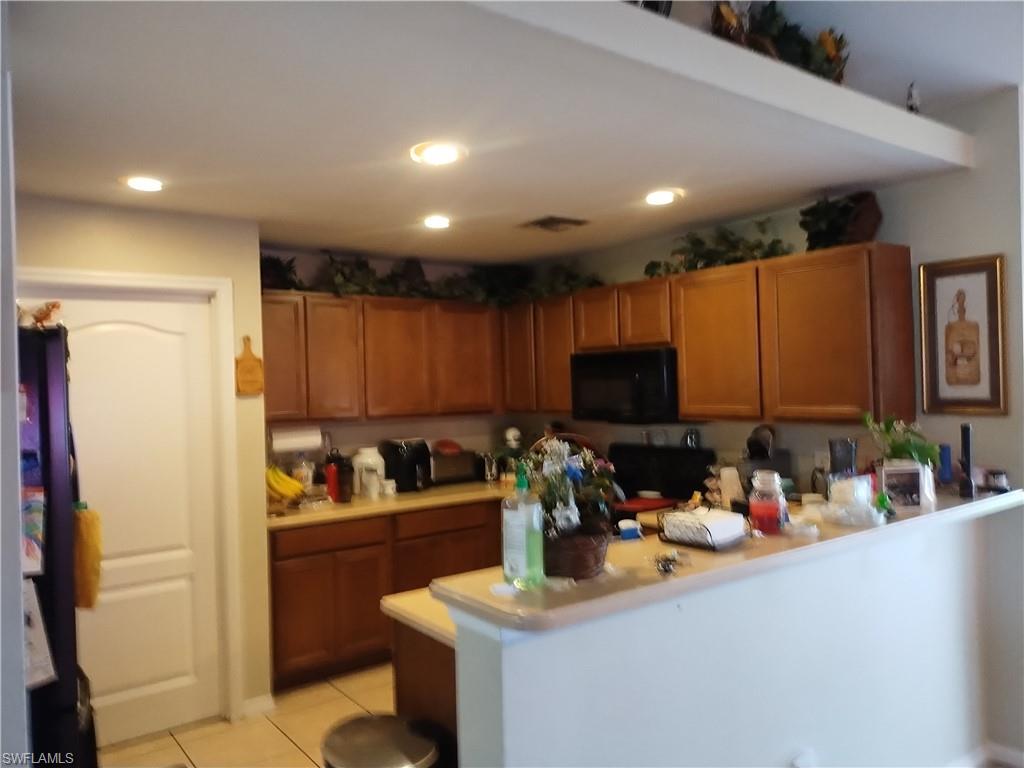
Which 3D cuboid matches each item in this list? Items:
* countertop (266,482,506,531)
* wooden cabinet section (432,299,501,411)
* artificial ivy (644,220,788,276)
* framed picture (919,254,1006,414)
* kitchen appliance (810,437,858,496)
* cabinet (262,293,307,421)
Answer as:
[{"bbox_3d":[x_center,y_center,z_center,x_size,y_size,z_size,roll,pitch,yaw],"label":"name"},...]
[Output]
[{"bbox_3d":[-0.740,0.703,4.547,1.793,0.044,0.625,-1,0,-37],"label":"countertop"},{"bbox_3d":[-0.387,-0.168,5.051,0.525,0.744,0.315,-1,0,-37],"label":"wooden cabinet section"},{"bbox_3d":[1.028,-0.661,3.708,0.265,0.214,0.847,-1,0,-36],"label":"artificial ivy"},{"bbox_3d":[1.836,-0.192,3.012,0.025,0.630,0.320,-1,0,-37],"label":"framed picture"},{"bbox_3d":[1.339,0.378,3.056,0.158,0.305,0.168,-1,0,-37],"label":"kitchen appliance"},{"bbox_3d":[-1.392,-0.145,4.213,0.334,0.716,0.332,-1,0,-36],"label":"cabinet"}]

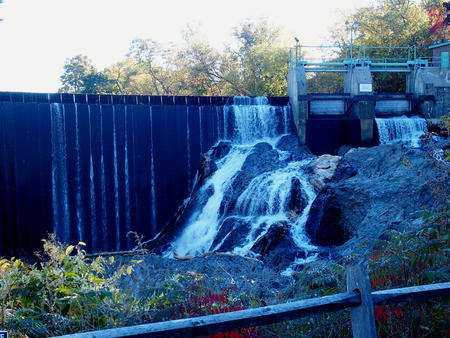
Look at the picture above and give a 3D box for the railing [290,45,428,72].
[{"bbox_3d":[6.370,-5.240,47.000,6.380,1.170,1.200,0,4,-4],"label":"railing"}]

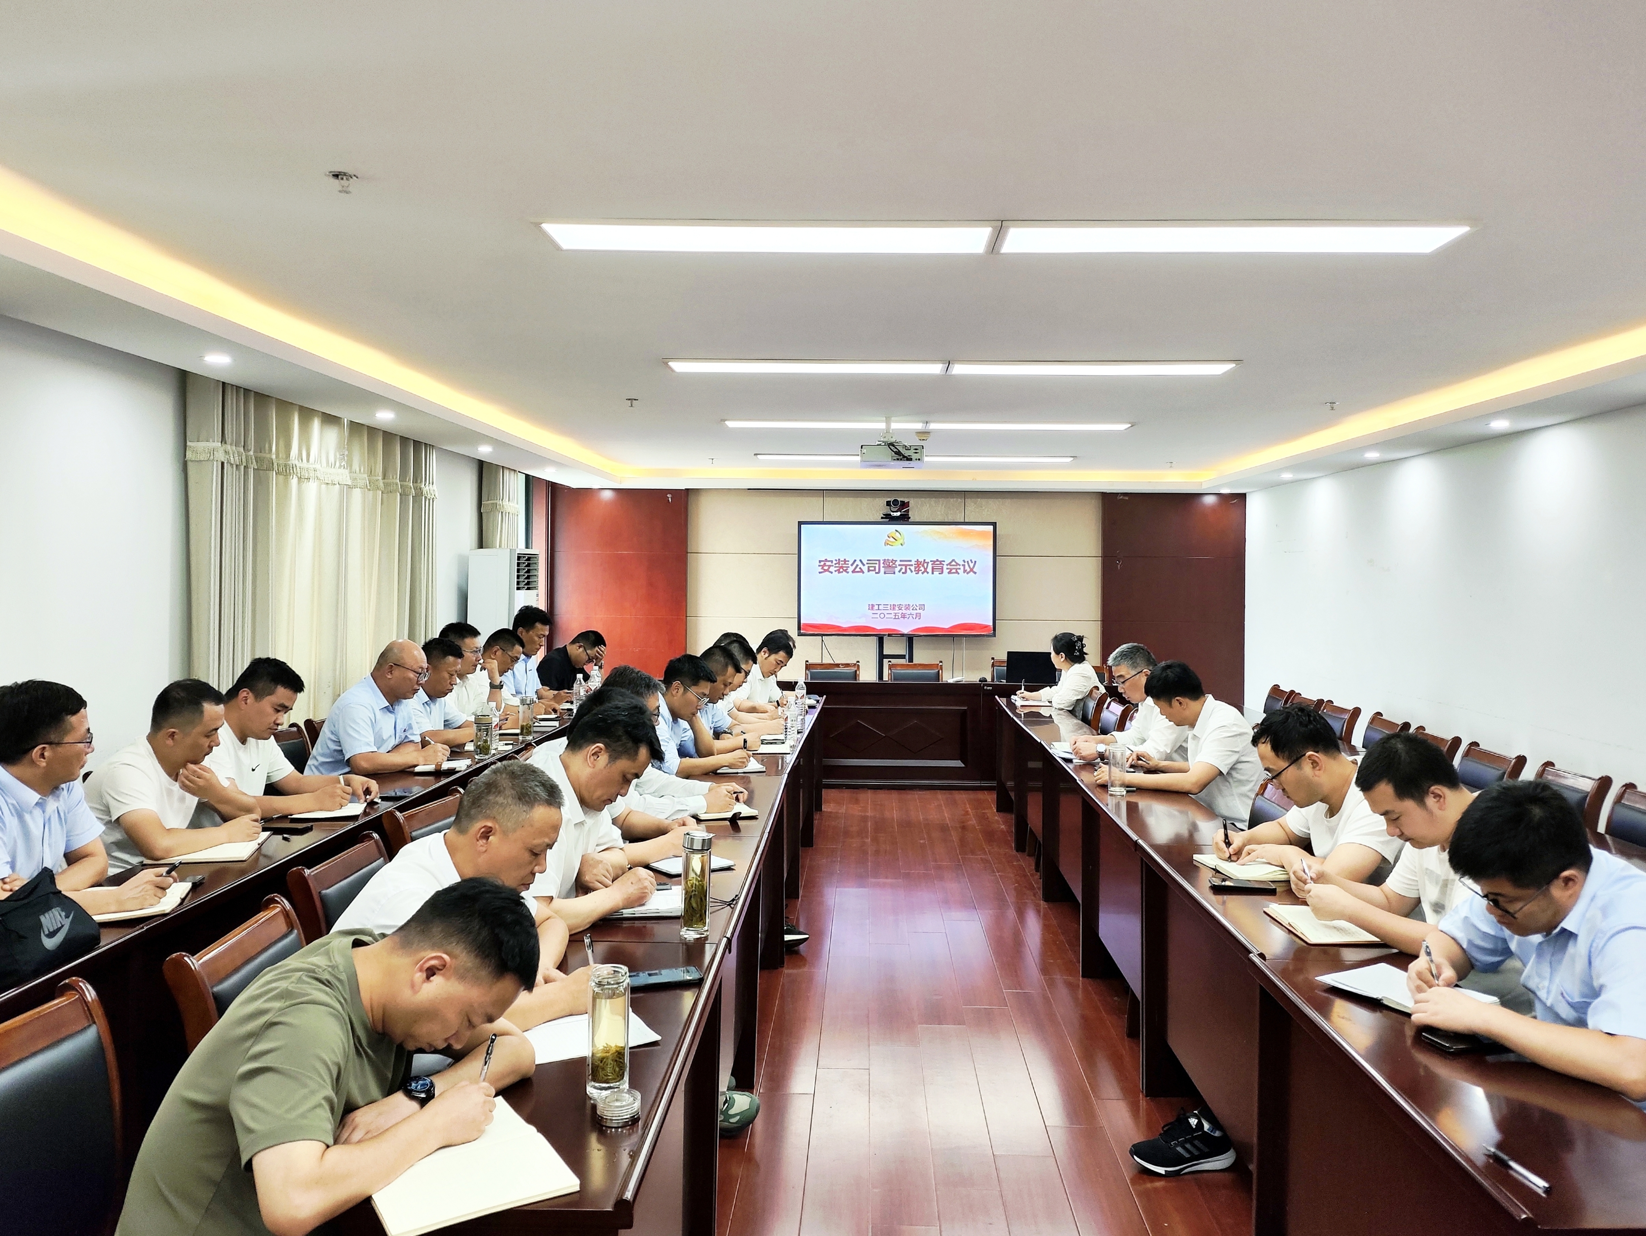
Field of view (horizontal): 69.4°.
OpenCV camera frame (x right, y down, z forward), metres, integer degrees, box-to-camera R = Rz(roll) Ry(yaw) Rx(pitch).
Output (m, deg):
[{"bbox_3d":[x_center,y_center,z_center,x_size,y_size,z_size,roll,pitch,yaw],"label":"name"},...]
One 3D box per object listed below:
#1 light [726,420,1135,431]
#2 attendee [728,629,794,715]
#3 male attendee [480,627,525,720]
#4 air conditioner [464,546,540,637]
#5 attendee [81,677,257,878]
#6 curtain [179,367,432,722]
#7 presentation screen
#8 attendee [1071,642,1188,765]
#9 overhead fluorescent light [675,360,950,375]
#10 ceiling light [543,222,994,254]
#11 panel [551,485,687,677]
[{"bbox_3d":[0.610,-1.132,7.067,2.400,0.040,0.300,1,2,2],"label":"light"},{"bbox_3d":[-0.479,0.713,6.903,0.640,1.280,0.520,2,2,22],"label":"attendee"},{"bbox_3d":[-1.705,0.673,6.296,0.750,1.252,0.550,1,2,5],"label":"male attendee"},{"bbox_3d":[-2.126,0.375,7.941,0.330,1.680,0.500,1,2,6],"label":"air conditioner"},{"bbox_3d":[-1.913,0.817,3.559,0.660,1.270,0.540,1,2,10],"label":"attendee"},{"bbox_3d":[-2.384,0.141,5.941,0.150,2.200,2.550,1,2,2],"label":"curtain"},{"bbox_3d":[0.642,-0.329,10.277,1.710,0.990,0.090,1,2,2],"label":"presentation screen"},{"bbox_3d":[1.470,0.740,5.327,0.750,1.260,0.560,0,2,-5],"label":"attendee"},{"bbox_3d":[-0.064,-1.095,5.102,1.200,0.050,0.300,1,2,2],"label":"overhead fluorescent light"},{"bbox_3d":[-0.143,-1.024,3.178,1.200,0.040,0.300,1,2,2],"label":"ceiling light"},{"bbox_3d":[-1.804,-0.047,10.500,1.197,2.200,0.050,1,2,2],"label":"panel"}]

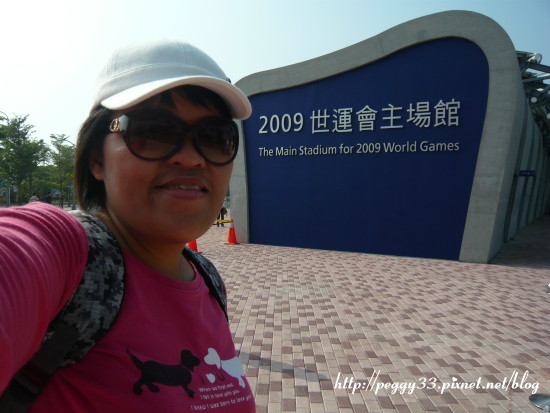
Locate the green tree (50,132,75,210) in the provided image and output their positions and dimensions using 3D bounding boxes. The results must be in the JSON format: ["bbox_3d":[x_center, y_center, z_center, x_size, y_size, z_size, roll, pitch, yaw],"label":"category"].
[{"bbox_3d":[-14.849,-2.383,31.048,2.200,5.300,2.200,0,2,-26],"label":"green tree"}]

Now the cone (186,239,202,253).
[{"bbox_3d":[-1.990,0.754,10.864,0.420,0.720,0.420,1,2,-10],"label":"cone"}]

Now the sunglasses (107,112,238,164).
[{"bbox_3d":[-0.128,-0.076,0.535,0.143,0.053,0.142,0,4,-32],"label":"sunglasses"}]

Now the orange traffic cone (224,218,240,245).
[{"bbox_3d":[-1.220,0.708,12.837,0.420,0.720,0.420,1,2,-5],"label":"orange traffic cone"}]

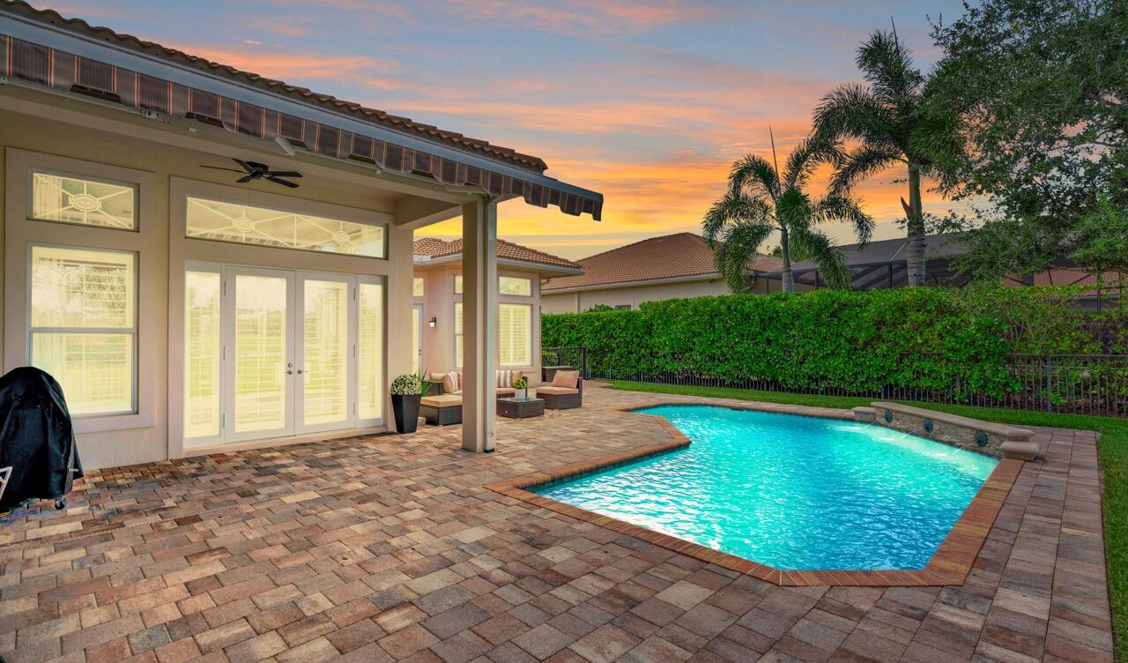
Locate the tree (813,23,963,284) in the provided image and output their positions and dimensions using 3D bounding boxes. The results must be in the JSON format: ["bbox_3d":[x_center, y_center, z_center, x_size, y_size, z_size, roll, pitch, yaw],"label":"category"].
[{"bbox_3d":[9.133,-3.312,14.726,4.300,10.028,4.300,0,-1,44],"label":"tree"}]

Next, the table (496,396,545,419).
[{"bbox_3d":[-0.870,1.511,10.619,0.681,0.305,0.681,0,-1,44],"label":"table"}]

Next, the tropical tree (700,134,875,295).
[{"bbox_3d":[6.908,-2.251,16.618,4.800,7.934,4.800,0,-1,44],"label":"tropical tree"}]

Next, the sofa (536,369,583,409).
[{"bbox_3d":[-0.096,1.275,11.951,0.731,0.800,0.711,0,-1,44],"label":"sofa"}]

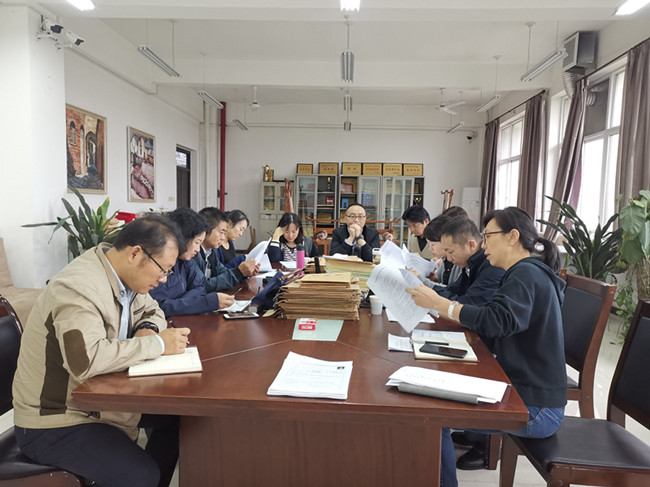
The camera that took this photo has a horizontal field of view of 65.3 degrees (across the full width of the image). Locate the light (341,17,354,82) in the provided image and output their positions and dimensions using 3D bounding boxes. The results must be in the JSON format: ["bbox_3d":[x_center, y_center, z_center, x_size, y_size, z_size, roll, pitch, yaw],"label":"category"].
[{"bbox_3d":[0.290,-2.488,6.250,0.140,0.680,1.230,2,4,3],"label":"light"}]

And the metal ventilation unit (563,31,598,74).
[{"bbox_3d":[3.434,-2.524,6.782,0.270,0.490,0.410,2,4,3],"label":"metal ventilation unit"}]

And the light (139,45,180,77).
[{"bbox_3d":[-2.069,-2.276,6.337,0.140,0.080,1.230,2,4,3],"label":"light"}]

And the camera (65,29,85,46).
[{"bbox_3d":[-2.564,-2.104,5.188,0.220,0.100,0.090,30,8,6],"label":"camera"}]

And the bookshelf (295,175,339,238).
[{"bbox_3d":[-0.185,-0.564,11.661,0.910,1.940,0.400,2,4,3],"label":"bookshelf"}]

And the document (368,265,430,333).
[{"bbox_3d":[0.291,0.205,1.928,0.270,0.050,0.205,45,37,12],"label":"document"}]

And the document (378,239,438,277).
[{"bbox_3d":[0.504,0.090,2.994,0.330,0.240,0.070,-2,22,45],"label":"document"}]

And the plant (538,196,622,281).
[{"bbox_3d":[2.652,0.232,5.261,0.850,1.420,0.830,1,4,3],"label":"plant"}]

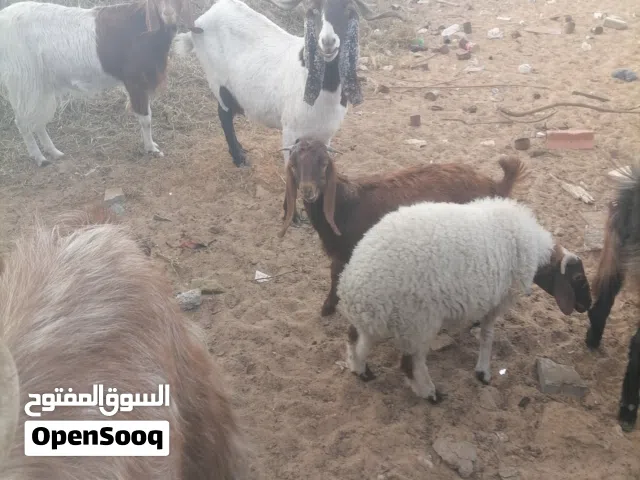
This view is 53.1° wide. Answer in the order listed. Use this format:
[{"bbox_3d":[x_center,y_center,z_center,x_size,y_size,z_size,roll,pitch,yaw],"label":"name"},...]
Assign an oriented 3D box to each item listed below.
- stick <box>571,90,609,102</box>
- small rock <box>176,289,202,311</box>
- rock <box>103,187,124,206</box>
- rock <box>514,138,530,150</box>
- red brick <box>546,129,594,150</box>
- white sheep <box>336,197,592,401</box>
[{"bbox_3d":[1.748,-0.934,4.156,0.225,0.020,0.022,26,41,35],"label":"stick"},{"bbox_3d":[-0.464,0.206,2.293,0.090,0.060,0.075,0,32,0],"label":"small rock"},{"bbox_3d":[-0.942,-0.210,2.958,0.095,0.060,0.095,0,32,0],"label":"rock"},{"bbox_3d":[1.090,-0.524,3.469,0.083,0.055,0.070,0,32,0],"label":"rock"},{"bbox_3d":[1.355,-0.541,3.459,0.250,0.095,0.075,4,32,6],"label":"red brick"},{"bbox_3d":[0.420,0.145,1.871,0.770,0.610,0.340,-5,32,-8],"label":"white sheep"}]

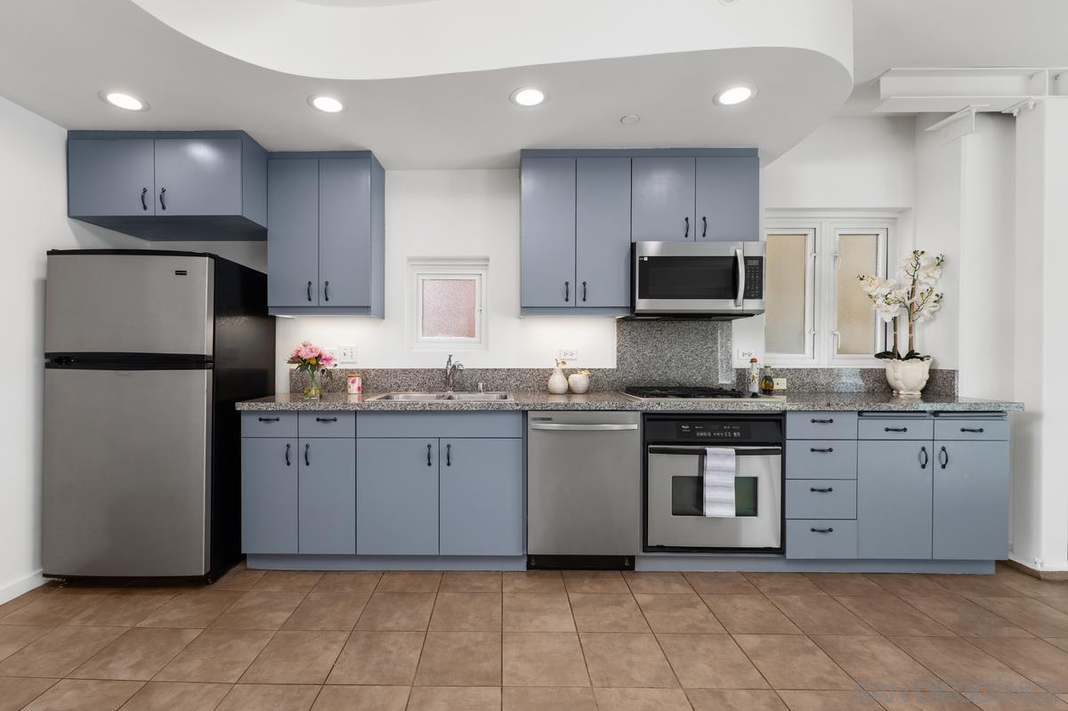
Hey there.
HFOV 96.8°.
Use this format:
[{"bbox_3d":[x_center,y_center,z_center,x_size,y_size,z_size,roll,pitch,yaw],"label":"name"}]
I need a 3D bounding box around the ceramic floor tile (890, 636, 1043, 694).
[{"bbox_3d":[1.639,1.185,1.824,0.322,0.010,0.326,0,0,-1],"label":"ceramic floor tile"}]

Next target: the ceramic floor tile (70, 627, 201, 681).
[{"bbox_3d":[-1.566,1.189,1.893,0.322,0.010,0.322,0,1,-2],"label":"ceramic floor tile"}]

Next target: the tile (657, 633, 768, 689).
[{"bbox_3d":[0.680,1.189,1.851,0.321,0.010,0.324,0,1,-2],"label":"tile"}]

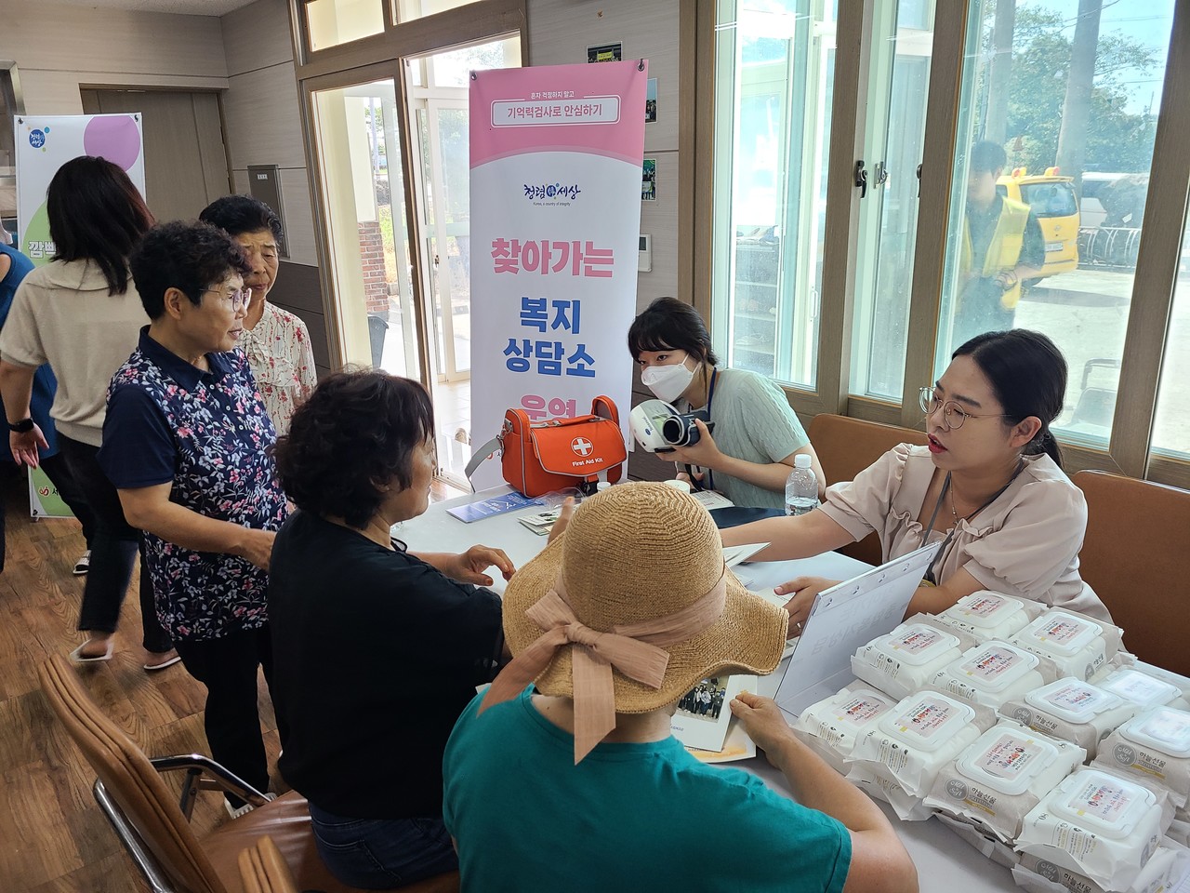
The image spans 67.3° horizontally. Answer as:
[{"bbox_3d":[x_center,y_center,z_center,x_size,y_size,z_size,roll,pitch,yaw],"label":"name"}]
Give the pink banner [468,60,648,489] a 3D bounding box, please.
[{"bbox_3d":[-0.144,-0.158,2.647,0.600,1.800,0.100,13,19,33],"label":"pink banner"}]

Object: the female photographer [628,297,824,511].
[{"bbox_3d":[0.371,0.198,2.348,0.520,1.200,0.560,9,21,31],"label":"female photographer"}]

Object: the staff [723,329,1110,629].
[{"bbox_3d":[0.651,0.360,1.790,0.620,1.240,0.620,13,23,38],"label":"staff"}]

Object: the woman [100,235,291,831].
[{"bbox_3d":[-0.857,0.222,2.030,0.400,1.455,0.480,3,19,14],"label":"woman"}]

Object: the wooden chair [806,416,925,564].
[{"bbox_3d":[0.567,0.443,2.091,0.580,0.890,0.540,-18,24,-41],"label":"wooden chair"}]

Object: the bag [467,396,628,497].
[{"bbox_3d":[-0.107,-0.023,2.270,0.310,0.250,0.170,-8,19,-18],"label":"bag"}]

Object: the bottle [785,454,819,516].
[{"bbox_3d":[0.429,0.113,1.862,0.066,0.210,0.066,-2,18,1],"label":"bottle"}]

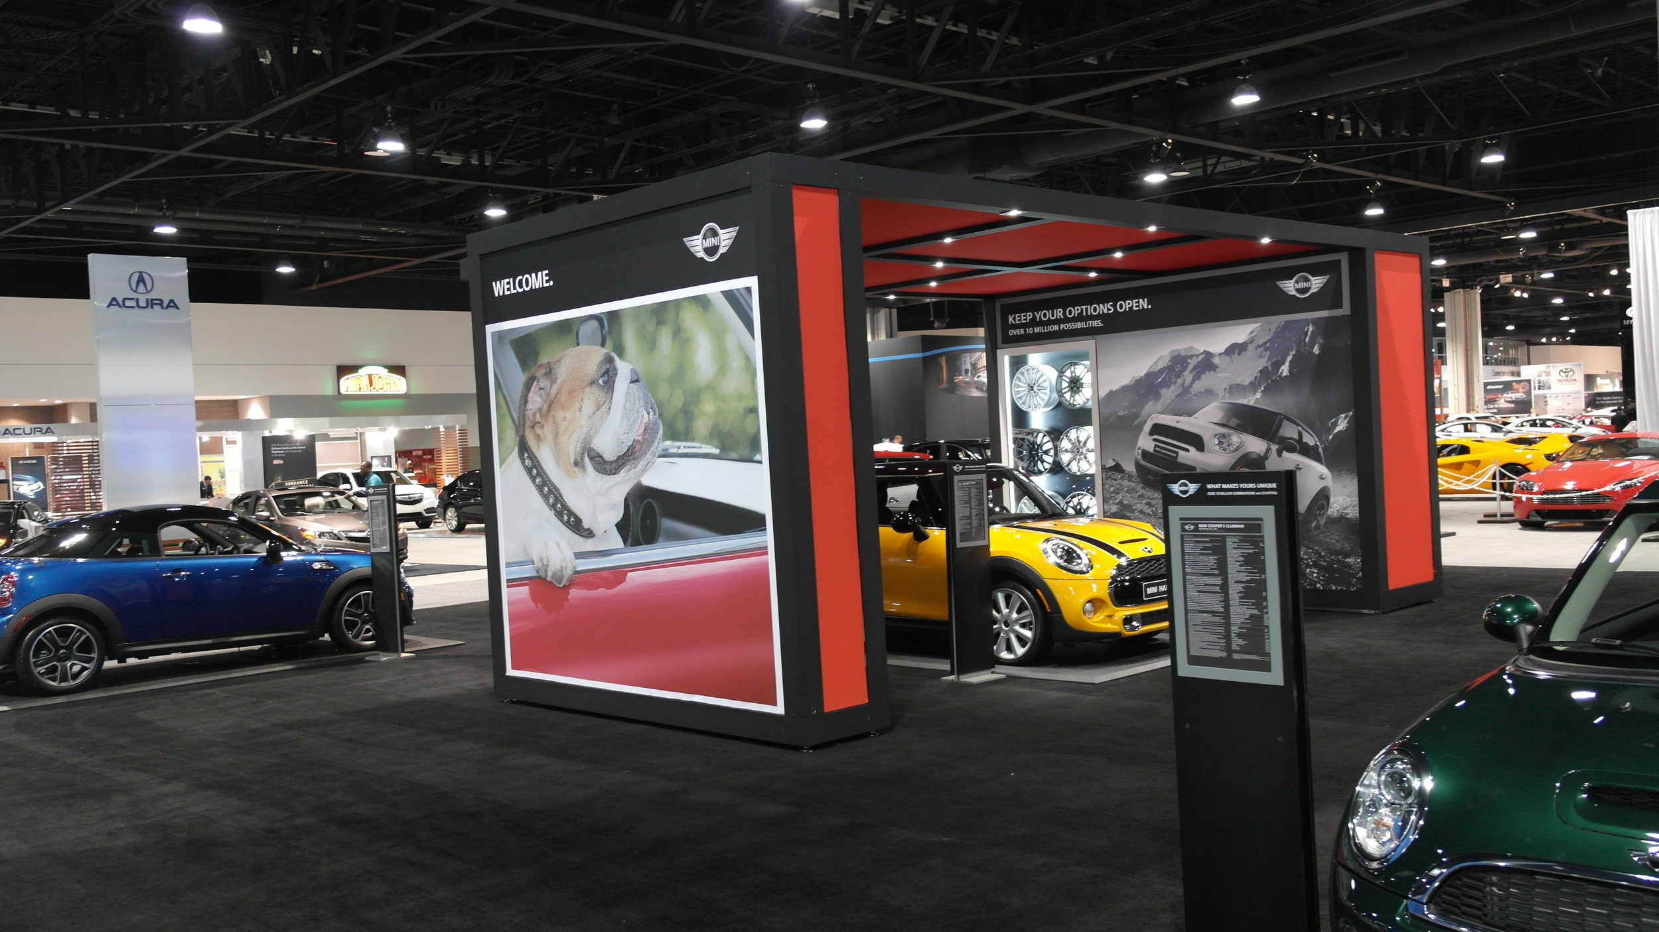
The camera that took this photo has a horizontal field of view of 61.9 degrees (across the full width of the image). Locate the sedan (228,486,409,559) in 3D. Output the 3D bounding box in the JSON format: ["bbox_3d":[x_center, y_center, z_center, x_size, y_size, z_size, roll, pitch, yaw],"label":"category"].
[{"bbox_3d":[-9.153,1.131,24.409,1.800,1.420,4.550,-4,1,-42],"label":"sedan"}]

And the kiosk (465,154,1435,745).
[{"bbox_3d":[1.272,-0.183,11.319,7.500,3.260,3.700,-4,1,-42],"label":"kiosk"}]

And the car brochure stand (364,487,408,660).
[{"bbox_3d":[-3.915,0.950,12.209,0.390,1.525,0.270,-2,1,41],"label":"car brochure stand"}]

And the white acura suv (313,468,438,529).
[{"bbox_3d":[-13.815,1.033,41.806,1.960,1.720,4.900,-4,1,-42],"label":"white acura suv"}]

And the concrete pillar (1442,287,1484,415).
[{"bbox_3d":[28.439,-4.331,62.009,1.500,7.500,1.500,-3,1,3],"label":"concrete pillar"}]

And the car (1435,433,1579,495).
[{"bbox_3d":[11.673,0.117,26.910,1.900,1.180,4.400,-4,1,-43],"label":"car"}]

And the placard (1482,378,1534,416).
[{"bbox_3d":[32.208,-3.277,66.000,2.800,1.750,0.250,-3,1,14],"label":"placard"}]

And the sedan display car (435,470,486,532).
[{"bbox_3d":[-8.466,0.866,36.407,1.930,1.620,4.800,-4,1,-44],"label":"sedan display car"}]

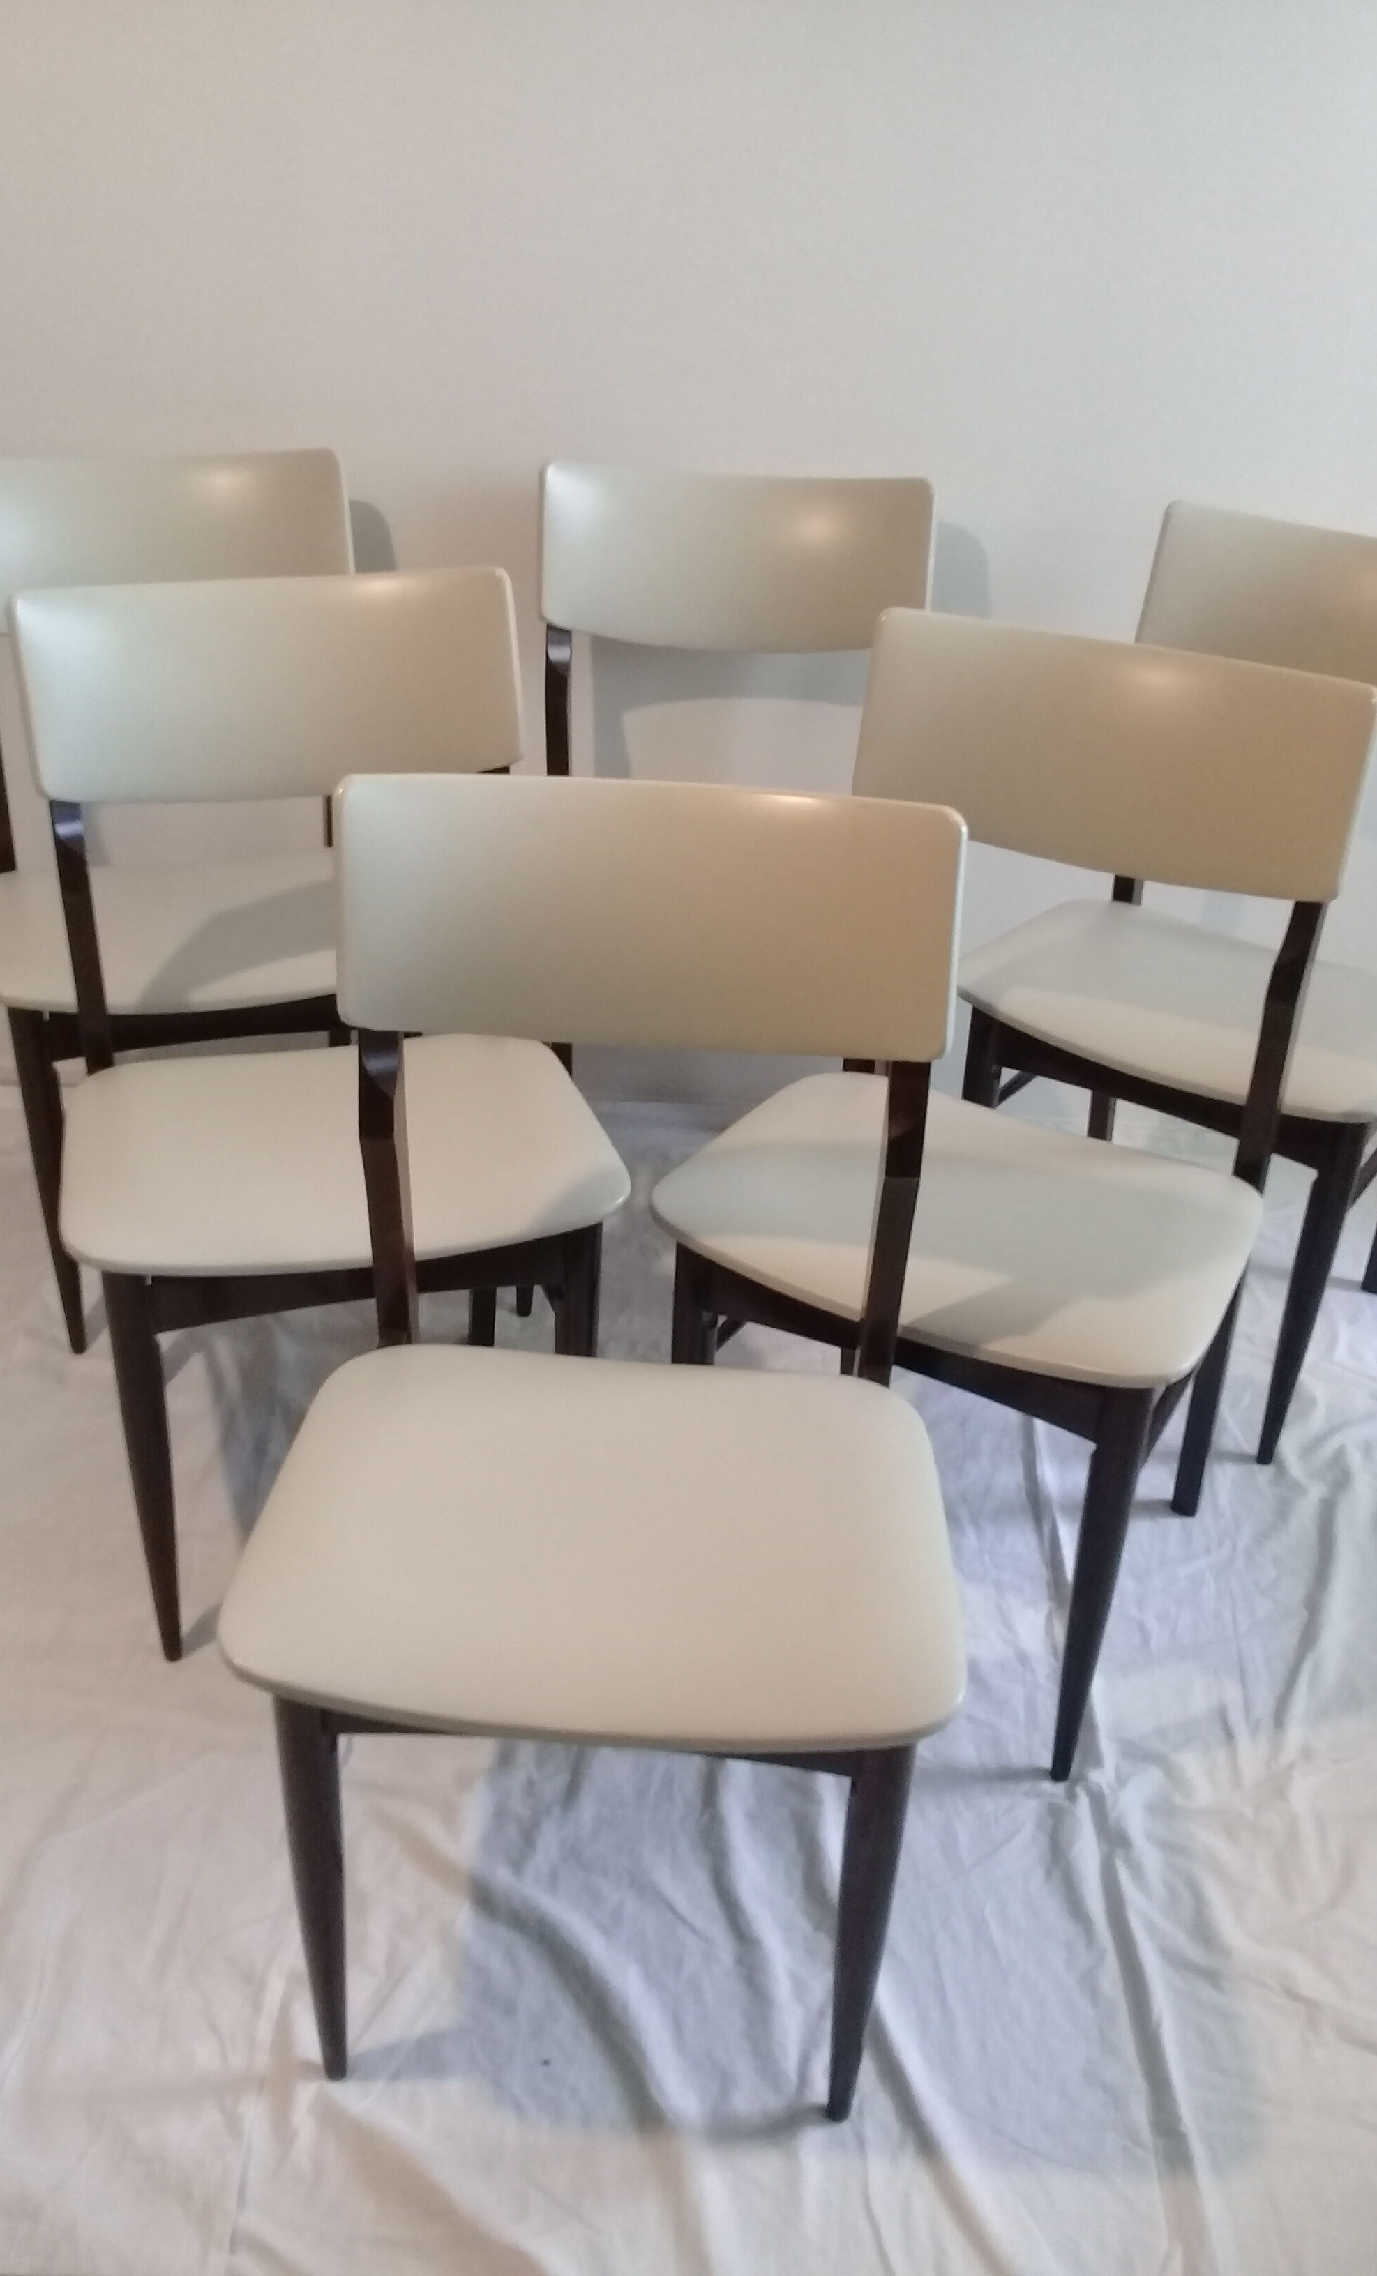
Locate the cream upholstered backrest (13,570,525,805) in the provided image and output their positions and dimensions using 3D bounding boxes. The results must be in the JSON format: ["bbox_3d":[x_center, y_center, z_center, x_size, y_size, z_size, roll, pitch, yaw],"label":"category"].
[{"bbox_3d":[-0.347,-0.386,1.715,0.405,0.170,0.087,-6,20,-15],"label":"cream upholstered backrest"}]

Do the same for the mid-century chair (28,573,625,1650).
[{"bbox_3d":[-0.304,-0.011,1.714,0.423,0.823,0.487,-6,32,-15],"label":"mid-century chair"}]

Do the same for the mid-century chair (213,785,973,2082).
[{"bbox_3d":[-0.046,0.225,1.335,0.423,0.823,0.487,3,31,1],"label":"mid-century chair"}]

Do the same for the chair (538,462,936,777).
[{"bbox_3d":[0.024,-0.233,2.111,0.423,0.823,0.487,4,31,2],"label":"chair"}]

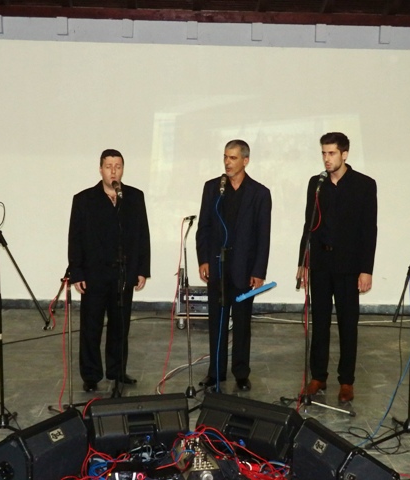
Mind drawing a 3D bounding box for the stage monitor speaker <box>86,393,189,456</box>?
[{"bbox_3d":[-0.423,1.057,4.969,0.600,0.330,0.420,-1,7,-16],"label":"stage monitor speaker"}]

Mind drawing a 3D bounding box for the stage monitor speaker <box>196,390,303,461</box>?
[{"bbox_3d":[0.287,1.070,4.939,0.600,0.330,0.420,4,8,27],"label":"stage monitor speaker"}]

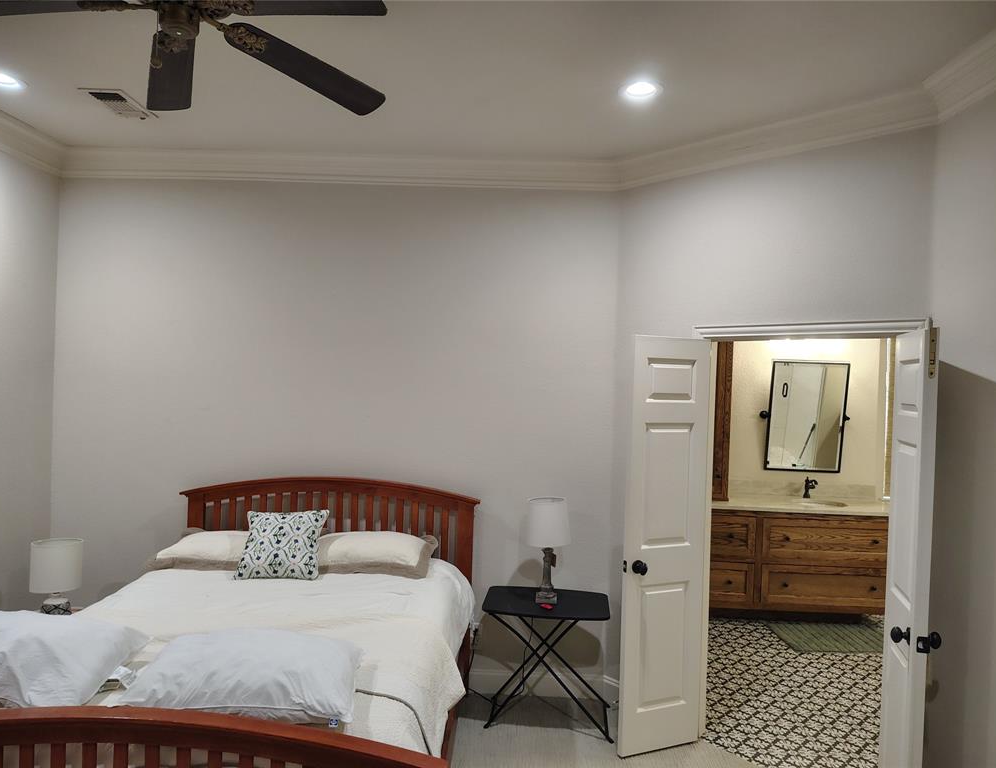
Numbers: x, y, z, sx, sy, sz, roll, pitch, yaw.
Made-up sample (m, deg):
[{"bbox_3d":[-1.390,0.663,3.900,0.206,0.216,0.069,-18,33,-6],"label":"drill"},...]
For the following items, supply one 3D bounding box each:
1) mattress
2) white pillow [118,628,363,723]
[{"bbox_3d":[-0.992,1.088,2.940,1.750,0.360,2.050,2,0,2],"label":"mattress"},{"bbox_3d":[-0.757,0.875,2.251,0.680,0.170,0.460,2,0,2],"label":"white pillow"}]

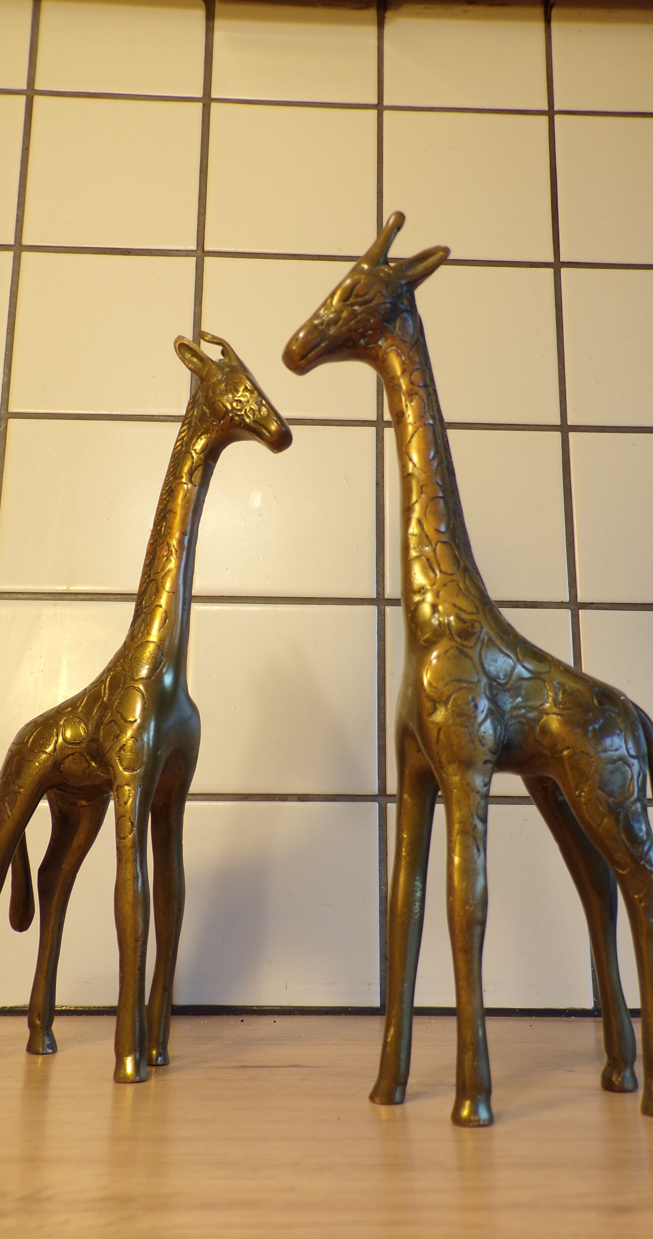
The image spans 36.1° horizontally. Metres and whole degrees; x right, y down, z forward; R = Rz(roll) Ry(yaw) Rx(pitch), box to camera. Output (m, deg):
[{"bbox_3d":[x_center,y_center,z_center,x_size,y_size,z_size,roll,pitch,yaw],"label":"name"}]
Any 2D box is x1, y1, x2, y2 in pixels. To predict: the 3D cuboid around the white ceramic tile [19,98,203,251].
[{"bbox_3d":[-0.122,-0.257,0.582,0.099,0.098,0.008,1,-13,-2],"label":"white ceramic tile"}]

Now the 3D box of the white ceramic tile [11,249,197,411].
[{"bbox_3d":[-0.124,-0.159,0.562,0.099,0.099,0.008,1,-13,-2],"label":"white ceramic tile"}]

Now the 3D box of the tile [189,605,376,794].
[{"bbox_3d":[-0.023,0.041,0.519,0.099,0.099,0.008,1,-13,-2],"label":"tile"}]

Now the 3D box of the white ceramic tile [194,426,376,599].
[{"bbox_3d":[-0.022,-0.058,0.540,0.099,0.098,0.008,1,-13,-2],"label":"white ceramic tile"}]

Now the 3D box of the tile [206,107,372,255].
[{"bbox_3d":[-0.020,-0.256,0.588,0.099,0.099,0.008,1,-13,-2],"label":"tile"}]

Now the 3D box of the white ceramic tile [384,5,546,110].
[{"bbox_3d":[0.083,-0.352,0.611,0.099,0.098,0.008,1,-13,-2],"label":"white ceramic tile"}]

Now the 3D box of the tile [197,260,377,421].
[{"bbox_3d":[-0.021,-0.156,0.562,0.099,0.098,0.008,1,-13,-2],"label":"tile"}]

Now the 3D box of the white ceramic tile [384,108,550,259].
[{"bbox_3d":[0.083,-0.255,0.591,0.099,0.099,0.008,1,-13,-2],"label":"white ceramic tile"}]

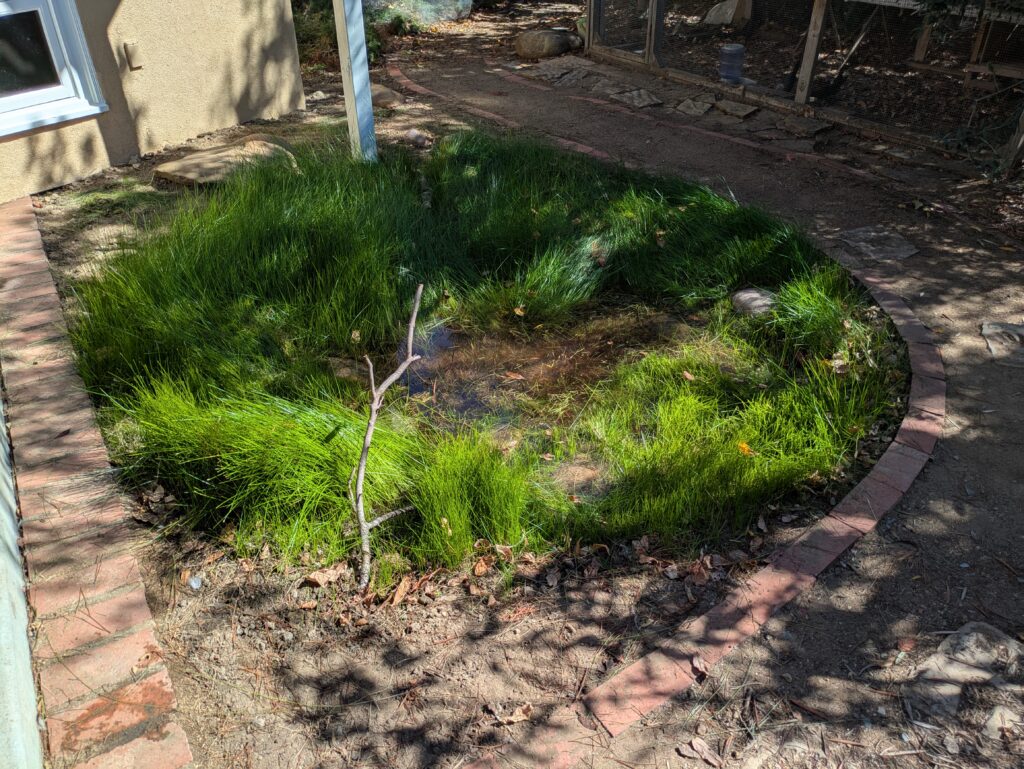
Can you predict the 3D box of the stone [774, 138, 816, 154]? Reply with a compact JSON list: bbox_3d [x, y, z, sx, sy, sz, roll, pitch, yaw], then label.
[{"bbox_3d":[1.750,-1.457,4.535,0.250,0.040,0.240,9,34,13],"label":"stone"}]

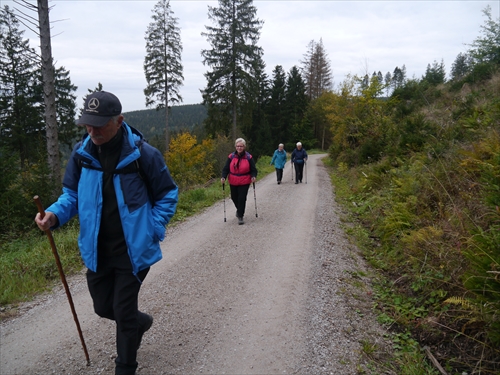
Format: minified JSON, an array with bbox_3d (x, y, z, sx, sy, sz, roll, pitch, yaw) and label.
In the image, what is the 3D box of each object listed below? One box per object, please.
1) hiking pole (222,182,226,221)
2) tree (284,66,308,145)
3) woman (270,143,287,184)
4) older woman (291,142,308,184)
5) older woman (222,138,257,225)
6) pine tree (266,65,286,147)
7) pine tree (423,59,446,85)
[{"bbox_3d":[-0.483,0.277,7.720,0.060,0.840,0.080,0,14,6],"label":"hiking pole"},{"bbox_3d":[5.873,-9.891,50.000,3.100,10.400,3.100,0,5,0],"label":"tree"},{"bbox_3d":[1.139,-0.930,16.000,0.620,1.630,0.450,0,6,5],"label":"woman"},{"bbox_3d":[1.995,-0.961,16.200,0.660,1.700,0.500,1,6,6],"label":"older woman"},{"bbox_3d":[-0.200,-0.114,7.700,0.700,1.660,0.520,0,6,3],"label":"older woman"},{"bbox_3d":[3.014,-9.100,46.000,2.600,9.800,2.600,0,5,0],"label":"pine tree"},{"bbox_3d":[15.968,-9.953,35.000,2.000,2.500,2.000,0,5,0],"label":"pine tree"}]

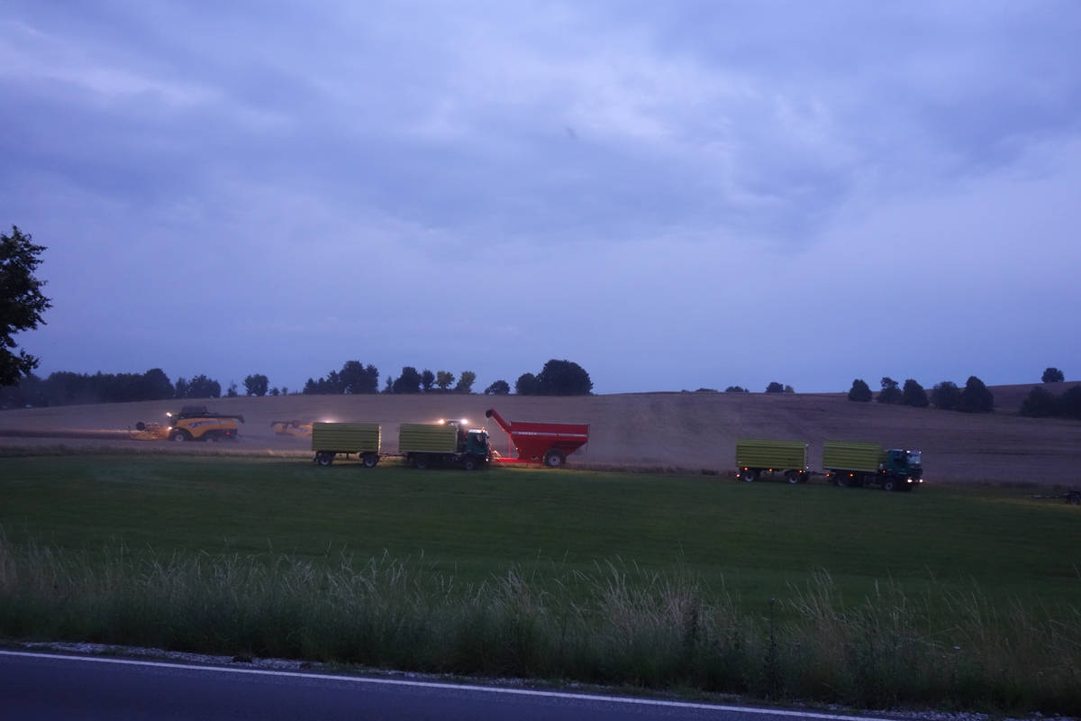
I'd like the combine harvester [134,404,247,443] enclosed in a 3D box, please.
[{"bbox_3d":[-41.200,7.700,147.000,12.600,4.500,9.200,0,-1,2],"label":"combine harvester"}]

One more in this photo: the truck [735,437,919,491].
[{"bbox_3d":[22.450,8.070,96.600,14.600,3.500,3.200,0,-1,27],"label":"truck"}]

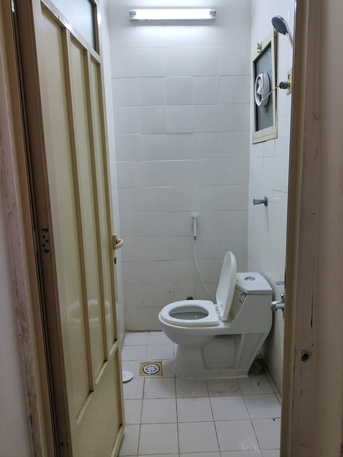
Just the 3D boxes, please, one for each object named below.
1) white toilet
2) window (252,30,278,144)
[{"bbox_3d":[0.274,0.568,2.153,0.725,0.830,0.370,-1,10,0],"label":"white toilet"},{"bbox_3d":[0.604,-0.870,2.053,0.060,0.600,0.500,-1,10,0],"label":"window"}]

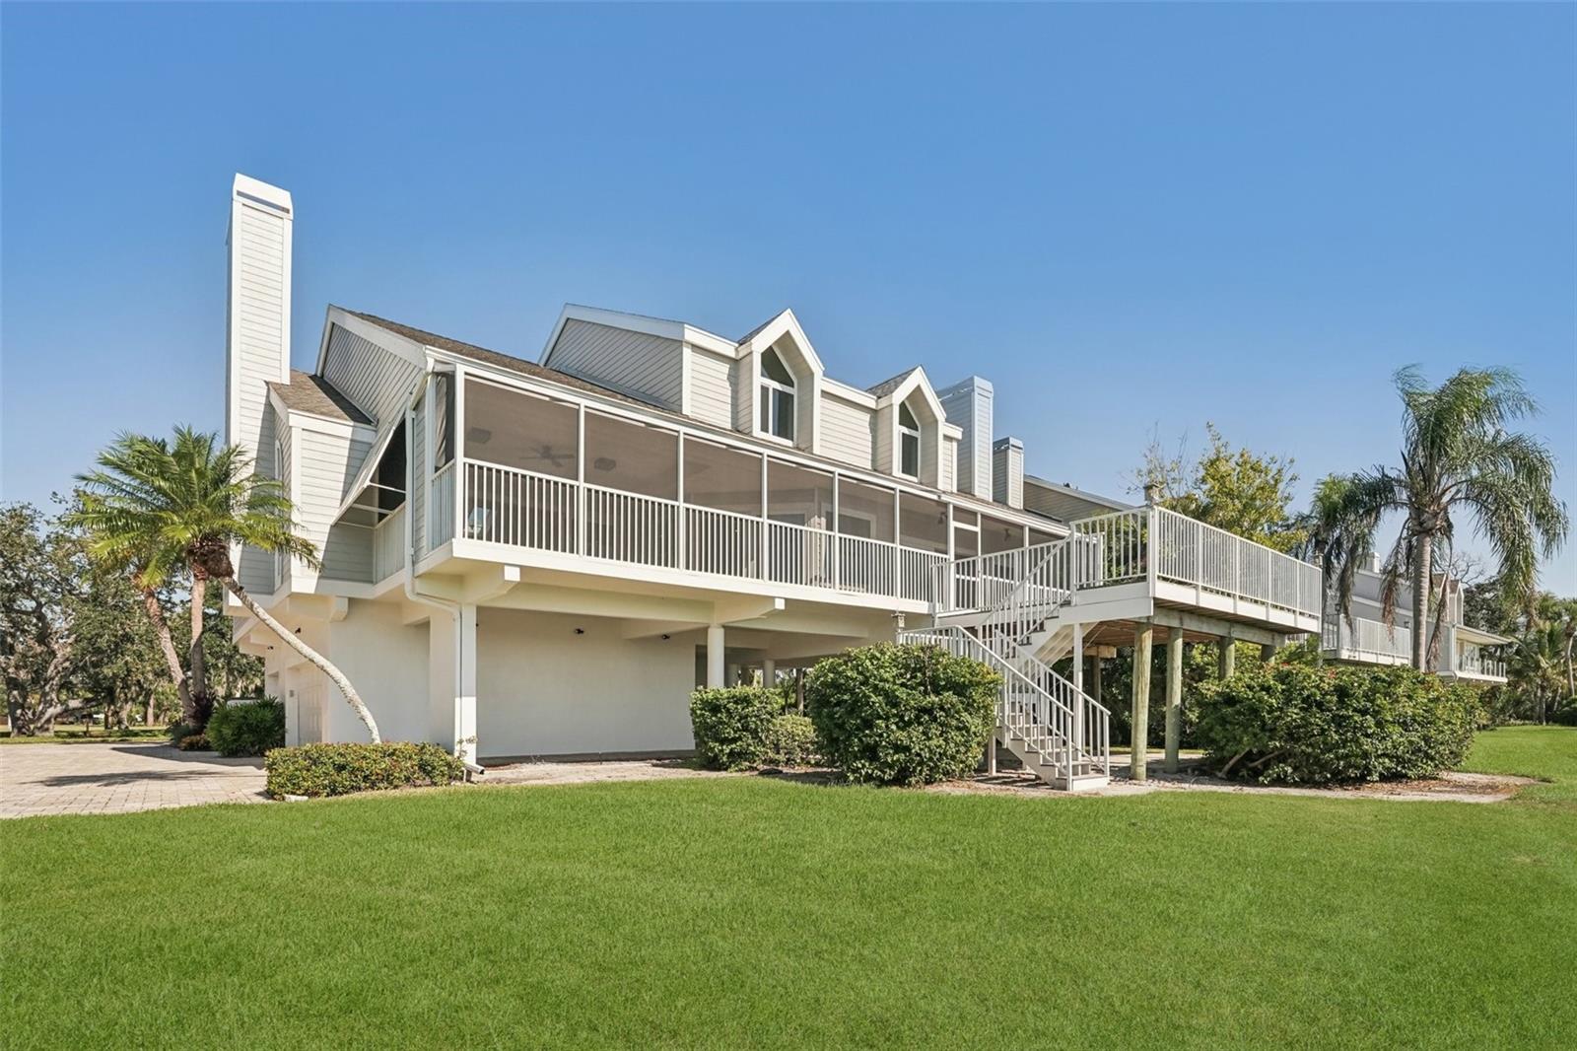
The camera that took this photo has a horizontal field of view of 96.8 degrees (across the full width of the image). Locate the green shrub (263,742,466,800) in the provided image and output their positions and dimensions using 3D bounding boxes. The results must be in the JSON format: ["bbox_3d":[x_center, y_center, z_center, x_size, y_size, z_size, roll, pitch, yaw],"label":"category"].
[{"bbox_3d":[-5.815,3.357,9.600,2.300,0.600,1.000,8,-12,-40],"label":"green shrub"}]

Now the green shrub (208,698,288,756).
[{"bbox_3d":[-11.851,4.410,15.300,1.500,1.250,1.450,8,-12,-40],"label":"green shrub"}]

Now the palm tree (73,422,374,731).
[{"bbox_3d":[-9.750,1.115,12.200,4.400,5.300,3.800,8,-12,-40],"label":"palm tree"}]

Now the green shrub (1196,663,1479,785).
[{"bbox_3d":[10.387,3.689,13.200,3.700,2.000,3.800,8,-12,-40],"label":"green shrub"}]

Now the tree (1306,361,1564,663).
[{"bbox_3d":[16.047,0.608,17.300,5.100,8.700,4.900,8,-12,-40],"label":"tree"}]

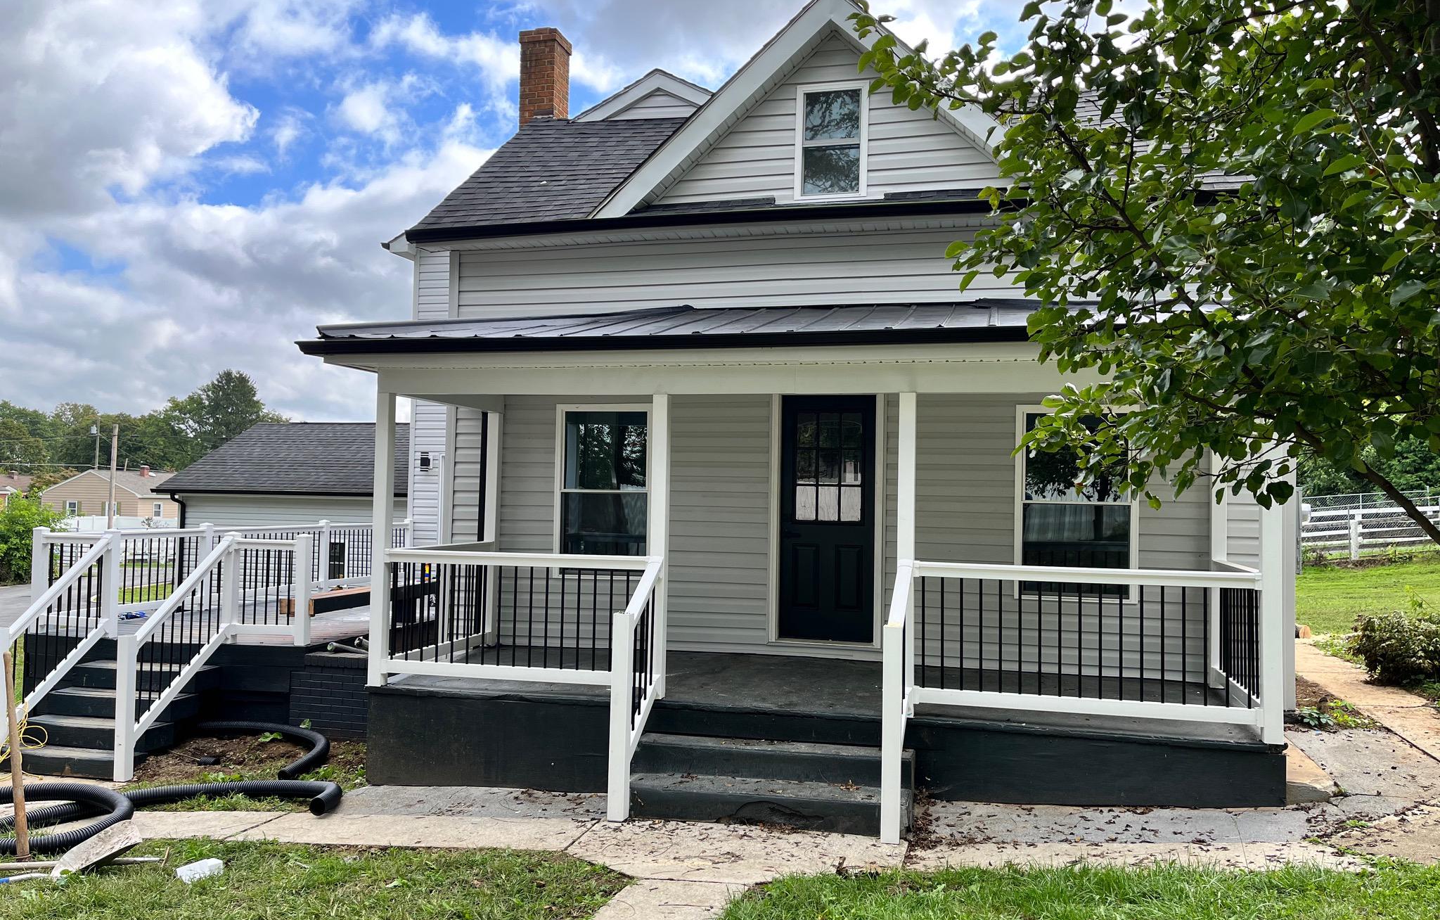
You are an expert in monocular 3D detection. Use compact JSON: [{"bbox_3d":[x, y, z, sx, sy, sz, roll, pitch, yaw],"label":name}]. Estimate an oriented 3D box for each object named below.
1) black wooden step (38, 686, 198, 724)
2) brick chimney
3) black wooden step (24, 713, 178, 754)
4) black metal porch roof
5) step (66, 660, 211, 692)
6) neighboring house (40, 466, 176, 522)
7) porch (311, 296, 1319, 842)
[{"bbox_3d":[-5.274,2.148,9.515,1.355,0.203,0.290,0,-3,14],"label":"black wooden step"},{"bbox_3d":[-2.006,-4.285,12.422,0.460,1.160,0.450,0,-3,14],"label":"brick chimney"},{"bbox_3d":[-5.348,2.337,9.230,1.355,0.203,0.290,0,-3,14],"label":"black wooden step"},{"bbox_3d":[0.641,-0.994,7.736,6.460,0.780,2.770,0,-3,14],"label":"black metal porch roof"},{"bbox_3d":[-5.200,1.960,9.801,1.355,0.203,0.290,0,-3,14],"label":"step"},{"bbox_3d":[-44.645,3.420,83.975,8.000,4.700,12.500,1,-3,8],"label":"neighboring house"},{"bbox_3d":[0.601,0.416,7.611,6.460,3.610,2.890,0,-3,14],"label":"porch"}]

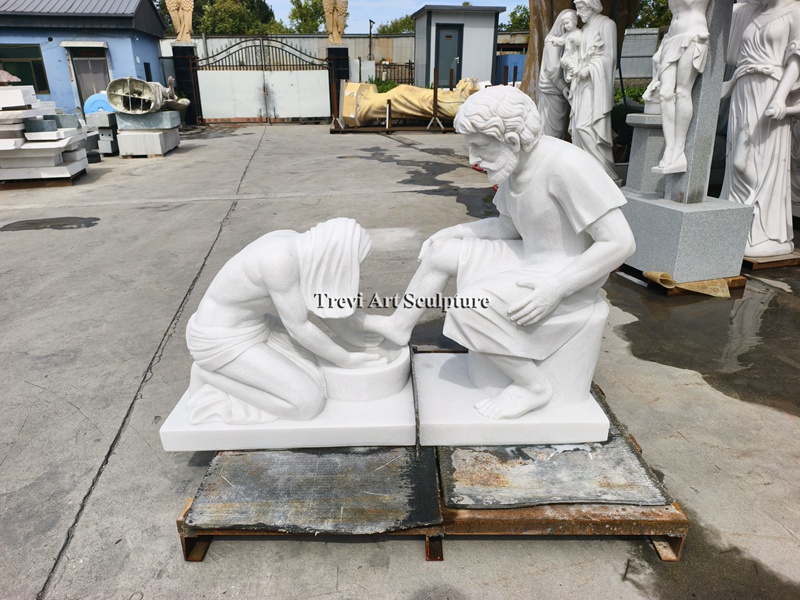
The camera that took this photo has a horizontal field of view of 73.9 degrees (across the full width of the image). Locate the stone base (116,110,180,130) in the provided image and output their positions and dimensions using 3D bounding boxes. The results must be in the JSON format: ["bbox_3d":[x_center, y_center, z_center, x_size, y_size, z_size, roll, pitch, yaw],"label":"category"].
[{"bbox_3d":[-5.420,-3.923,11.558,1.048,0.324,1.050,-3,22,-9],"label":"stone base"}]

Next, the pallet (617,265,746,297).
[{"bbox_3d":[1.946,-0.210,3.848,0.640,0.066,0.720,-6,23,-15],"label":"pallet"}]

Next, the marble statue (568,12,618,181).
[{"bbox_3d":[2.294,-2.350,6.221,0.570,2.070,0.500,18,28,38],"label":"marble statue"}]

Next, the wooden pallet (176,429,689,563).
[{"bbox_3d":[0.095,0.493,1.976,1.430,0.152,1.020,0,22,0],"label":"wooden pallet"}]

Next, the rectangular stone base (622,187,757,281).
[{"bbox_3d":[2.133,-0.563,4.284,0.600,0.525,0.991,-6,22,-13],"label":"rectangular stone base"}]

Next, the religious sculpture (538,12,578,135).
[{"bbox_3d":[1.864,-2.319,6.266,0.500,1.970,0.460,-12,25,-28],"label":"religious sculpture"}]

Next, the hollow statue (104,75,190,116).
[{"bbox_3d":[-4.803,-3.907,10.073,0.930,0.680,1.600,1,22,2],"label":"hollow statue"}]

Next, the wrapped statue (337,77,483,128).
[{"bbox_3d":[0.552,-5.777,15.621,4.550,1.250,1.350,6,23,13],"label":"wrapped statue"}]

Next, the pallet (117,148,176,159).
[{"bbox_3d":[-5.029,-3.001,10.728,0.820,0.090,1.400,-4,22,-11],"label":"pallet"}]

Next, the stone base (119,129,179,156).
[{"bbox_3d":[-5.399,-3.438,11.491,0.795,0.380,1.750,-4,22,-11],"label":"stone base"}]

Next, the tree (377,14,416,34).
[{"bbox_3d":[0.949,-14.231,31.999,4.800,5.347,4.800,0,22,0],"label":"tree"}]

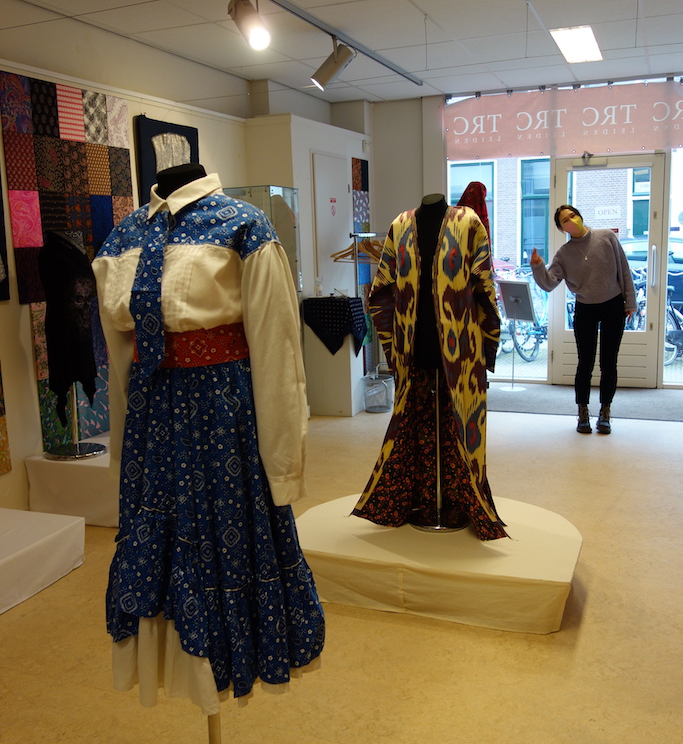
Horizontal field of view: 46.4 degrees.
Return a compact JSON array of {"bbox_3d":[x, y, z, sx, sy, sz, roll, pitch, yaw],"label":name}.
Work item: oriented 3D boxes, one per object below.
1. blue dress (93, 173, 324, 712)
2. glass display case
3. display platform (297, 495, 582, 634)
[{"bbox_3d":[-0.293,0.120,1.658,0.480,1.030,0.410,2,10,22],"label":"blue dress"},{"bbox_3d":[-0.629,-0.450,6.110,0.520,1.860,0.485,2,11,22],"label":"glass display case"},{"bbox_3d":[0.432,0.788,3.629,1.290,0.205,0.950,2,11,22],"label":"display platform"}]

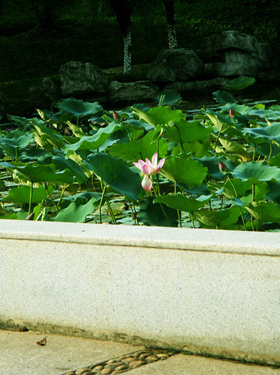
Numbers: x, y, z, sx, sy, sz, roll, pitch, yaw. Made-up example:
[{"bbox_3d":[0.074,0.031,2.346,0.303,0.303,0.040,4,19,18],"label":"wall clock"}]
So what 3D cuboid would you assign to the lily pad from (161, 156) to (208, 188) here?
[{"bbox_3d":[0.261,-0.088,9.900,0.281,0.148,0.250,-7,7,2],"label":"lily pad"}]

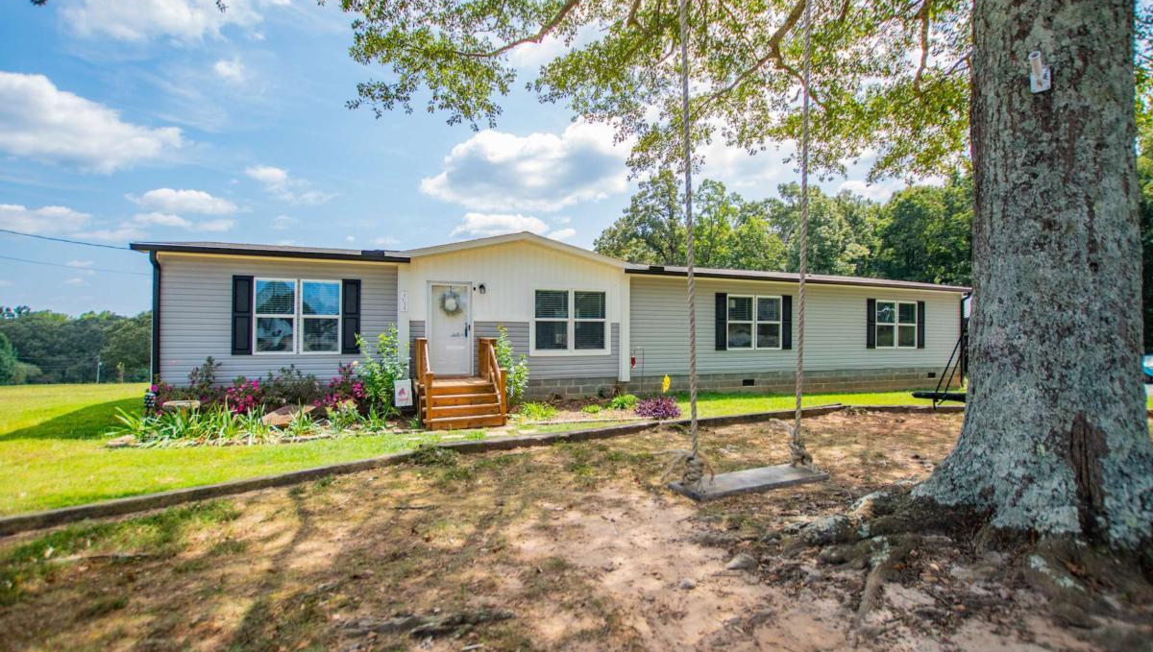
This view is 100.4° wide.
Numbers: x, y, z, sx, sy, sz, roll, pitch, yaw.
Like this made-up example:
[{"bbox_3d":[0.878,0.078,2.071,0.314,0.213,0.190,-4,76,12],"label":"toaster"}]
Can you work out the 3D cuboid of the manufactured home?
[{"bbox_3d":[1.463,-0.017,16.821,23.610,4.300,8.850,1,-1,-20],"label":"manufactured home"}]

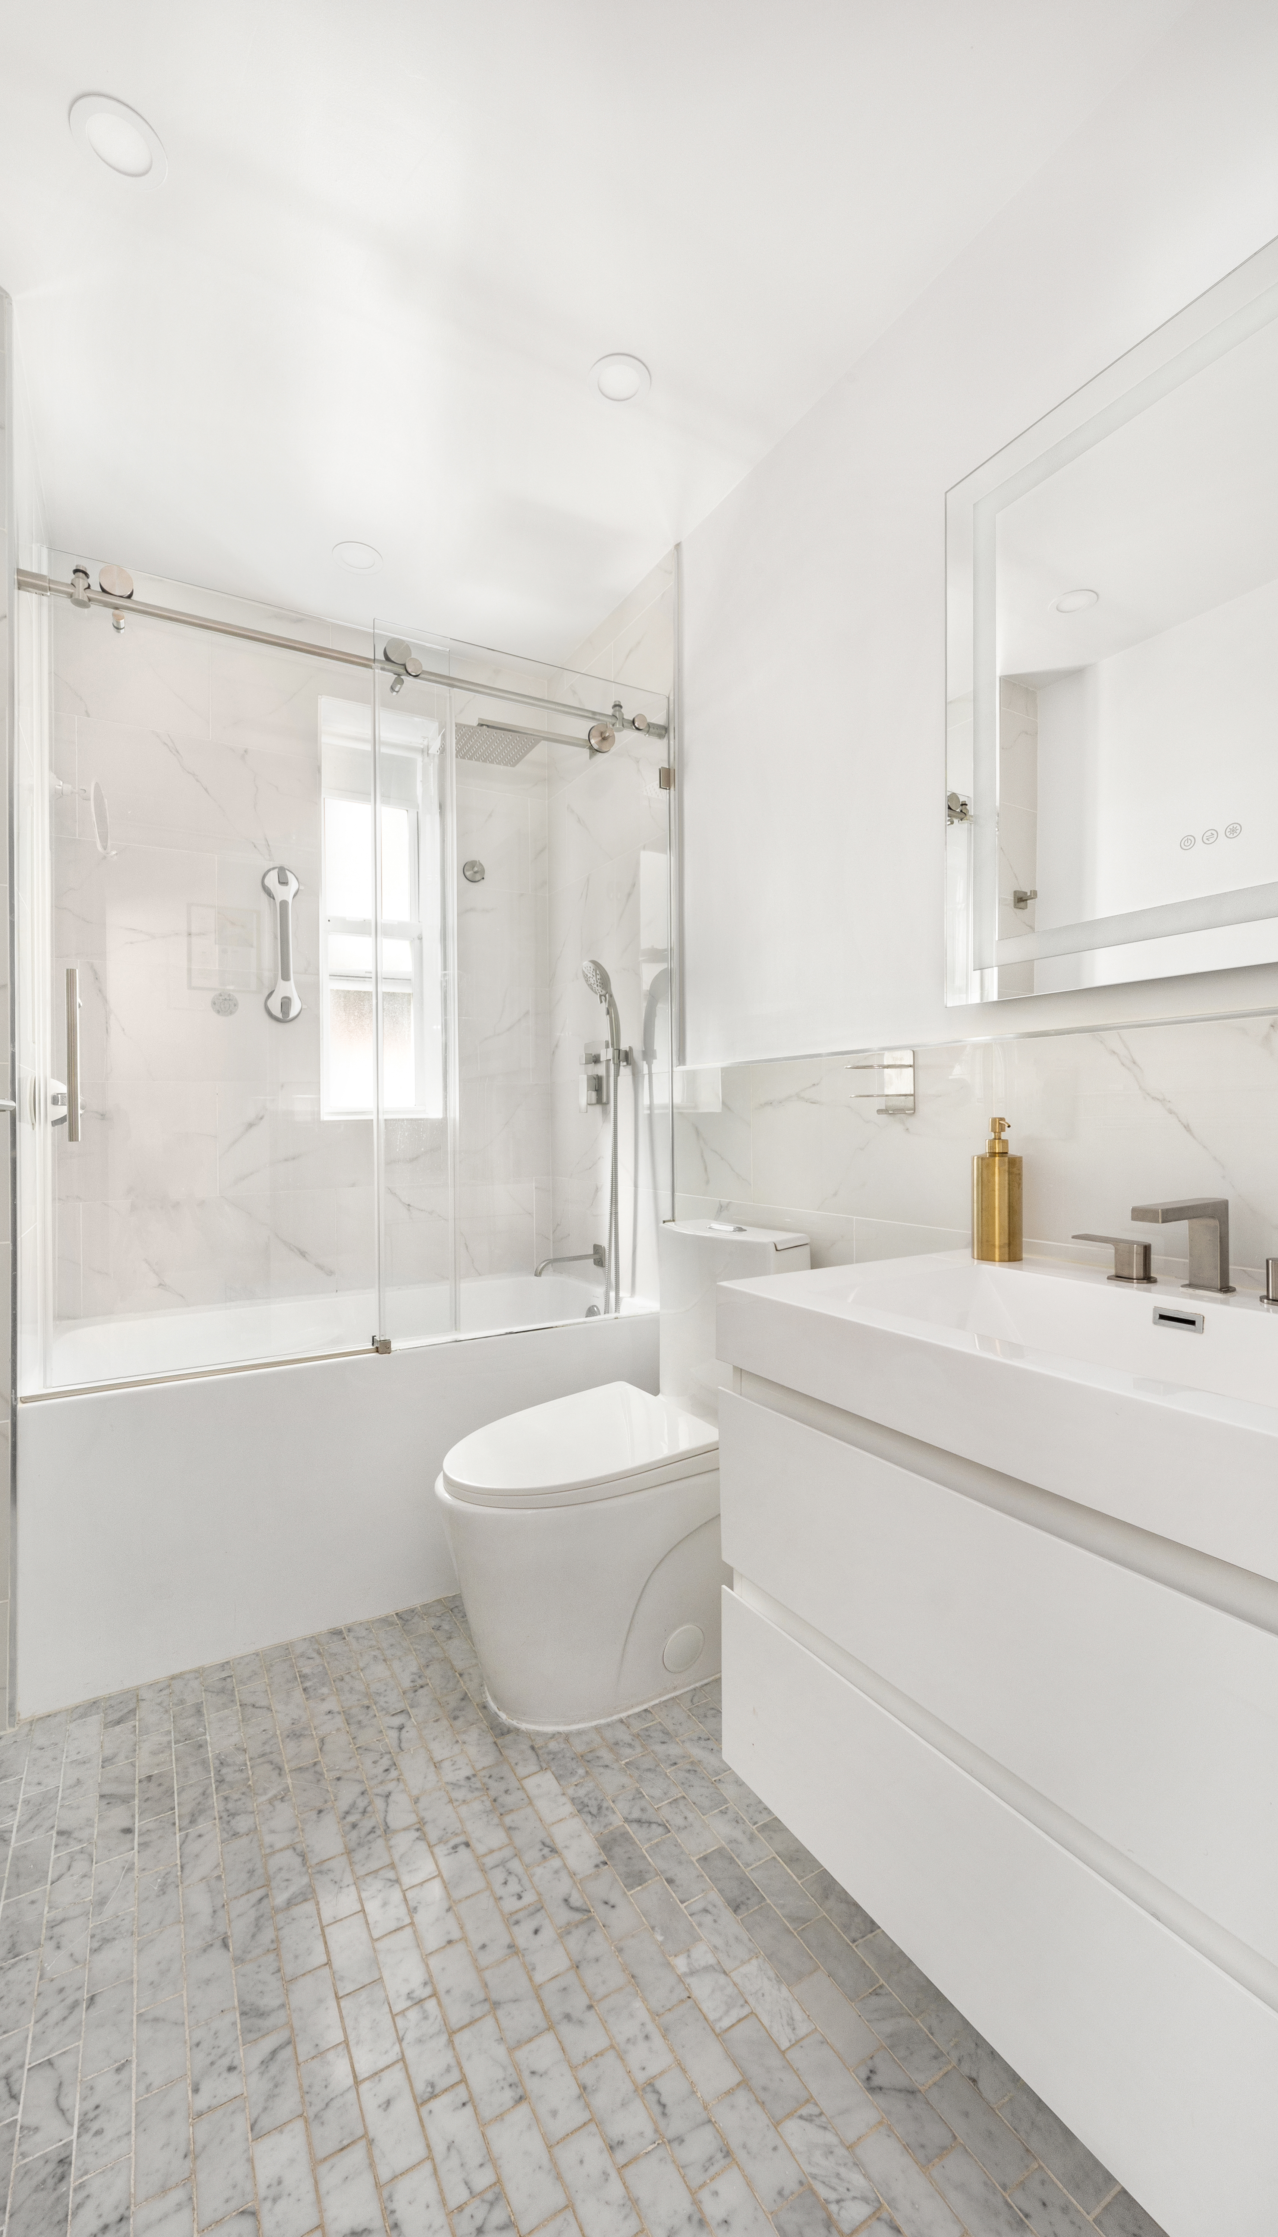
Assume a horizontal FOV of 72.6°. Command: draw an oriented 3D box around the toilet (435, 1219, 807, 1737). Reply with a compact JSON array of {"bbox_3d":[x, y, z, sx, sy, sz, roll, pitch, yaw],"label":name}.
[{"bbox_3d":[-0.051,0.631,1.688,0.700,0.798,0.376,0,0,-30],"label":"toilet"}]

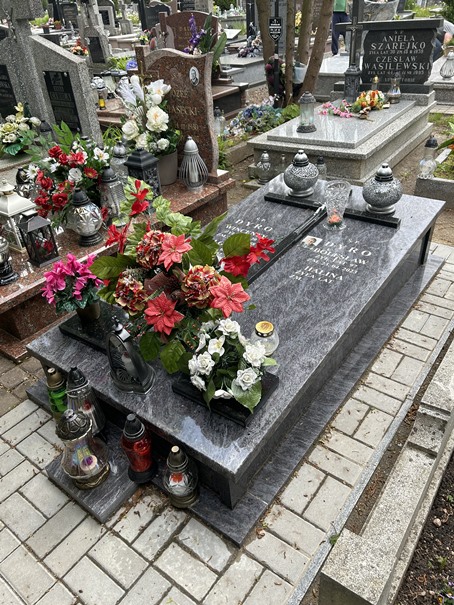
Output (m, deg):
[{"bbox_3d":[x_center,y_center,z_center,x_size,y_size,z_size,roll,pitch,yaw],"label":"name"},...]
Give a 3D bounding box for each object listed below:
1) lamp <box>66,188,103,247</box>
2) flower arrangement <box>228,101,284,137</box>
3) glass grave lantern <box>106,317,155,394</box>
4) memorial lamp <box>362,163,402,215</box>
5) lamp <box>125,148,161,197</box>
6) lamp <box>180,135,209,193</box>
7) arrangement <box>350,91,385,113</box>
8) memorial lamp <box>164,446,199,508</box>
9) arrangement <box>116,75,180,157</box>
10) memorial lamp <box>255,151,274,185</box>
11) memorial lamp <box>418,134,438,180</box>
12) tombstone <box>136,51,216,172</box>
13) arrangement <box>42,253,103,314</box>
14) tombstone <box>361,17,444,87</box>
[{"bbox_3d":[-0.819,-0.509,2.629,0.200,0.320,0.200,20,40,32],"label":"lamp"},{"bbox_3d":[0.344,-2.199,5.417,0.446,0.275,0.902,20,40,32],"label":"flower arrangement"},{"bbox_3d":[-0.365,0.169,1.695,0.205,0.290,0.155,19,43,33],"label":"glass grave lantern"},{"bbox_3d":[0.902,-0.671,2.640,0.230,0.269,0.230,19,43,33],"label":"memorial lamp"},{"bbox_3d":[-0.540,-0.815,3.032,0.165,0.390,0.165,19,40,33],"label":"lamp"},{"bbox_3d":[-0.242,-0.984,3.215,0.208,0.356,0.208,-3,33,2],"label":"lamp"},{"bbox_3d":[1.606,-2.307,5.192,0.370,0.190,0.300,20,39,32],"label":"arrangement"},{"bbox_3d":[-0.160,0.584,1.544,0.117,0.254,0.117,-3,33,2],"label":"memorial lamp"},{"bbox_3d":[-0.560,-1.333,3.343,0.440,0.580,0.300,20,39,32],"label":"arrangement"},{"bbox_3d":[0.329,-1.212,4.061,0.138,0.268,0.138,20,40,32],"label":"memorial lamp"},{"bbox_3d":[1.645,-1.178,3.690,0.135,0.335,0.135,20,39,32],"label":"memorial lamp"},{"bbox_3d":[-0.366,-1.471,3.466,0.680,0.840,0.120,20,39,32],"label":"tombstone"},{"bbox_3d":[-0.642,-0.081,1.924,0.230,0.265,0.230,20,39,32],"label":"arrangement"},{"bbox_3d":[1.993,-2.844,5.191,0.836,0.703,0.180,18,39,31],"label":"tombstone"}]

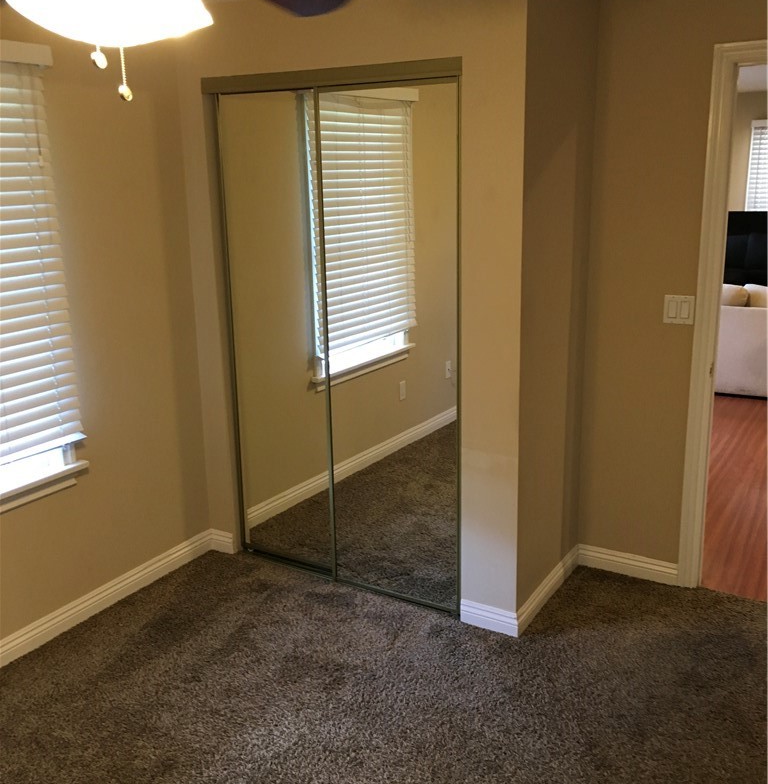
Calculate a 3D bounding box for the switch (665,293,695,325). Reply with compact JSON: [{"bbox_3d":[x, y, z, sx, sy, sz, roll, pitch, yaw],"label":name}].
[{"bbox_3d":[1.174,-0.327,3.420,0.116,0.115,0.012,8,18,31],"label":"switch"}]

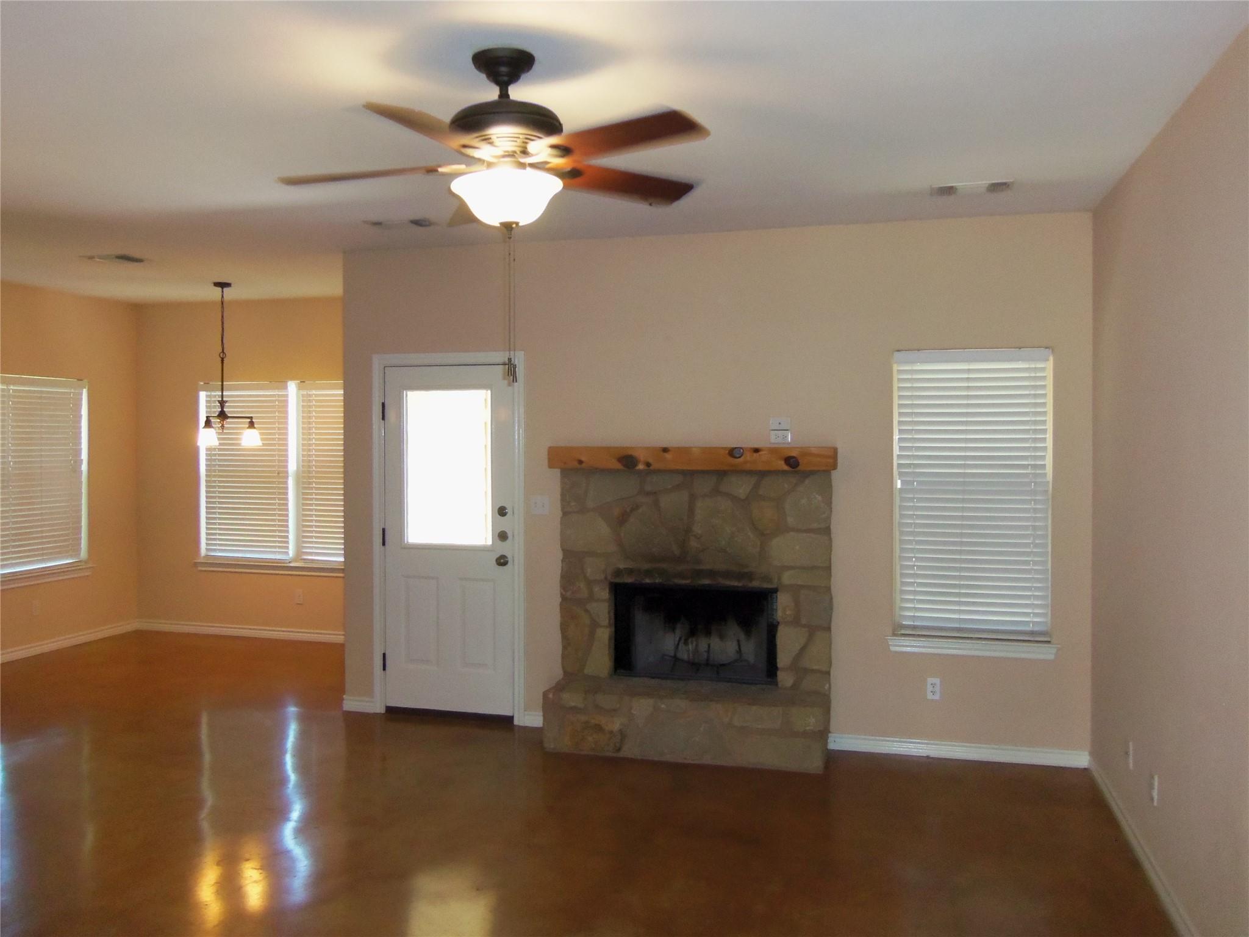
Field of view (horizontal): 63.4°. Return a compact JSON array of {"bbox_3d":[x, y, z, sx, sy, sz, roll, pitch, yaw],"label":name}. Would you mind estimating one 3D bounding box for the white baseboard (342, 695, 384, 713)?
[{"bbox_3d":[-1.576,1.411,6.057,0.228,0.079,0.015,1,2,16],"label":"white baseboard"}]

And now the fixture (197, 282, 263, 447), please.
[{"bbox_3d":[-2.863,-0.746,7.324,0.460,1.171,0.490,-1,2,-21],"label":"fixture"}]

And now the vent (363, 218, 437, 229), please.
[{"bbox_3d":[-1.162,-1.257,5.205,0.350,0.018,0.180,1,2,16],"label":"vent"}]

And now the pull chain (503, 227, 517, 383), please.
[{"bbox_3d":[-0.329,-0.485,2.972,0.032,0.466,0.030,1,2,16],"label":"pull chain"}]

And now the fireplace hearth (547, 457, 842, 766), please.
[{"bbox_3d":[0.339,0.738,5.288,1.464,1.480,0.432,1,2,16],"label":"fireplace hearth"}]

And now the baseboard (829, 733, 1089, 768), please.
[{"bbox_3d":[1.686,1.446,5.150,1.255,0.079,0.015,1,2,16],"label":"baseboard"}]

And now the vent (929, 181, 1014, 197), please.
[{"bbox_3d":[1.524,-1.228,4.449,0.350,0.018,0.180,1,2,16],"label":"vent"}]

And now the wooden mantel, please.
[{"bbox_3d":[0.354,-0.056,5.356,1.519,0.119,0.250,1,2,16],"label":"wooden mantel"}]

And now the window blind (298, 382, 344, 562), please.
[{"bbox_3d":[-2.228,0.037,8.044,0.854,1.444,0.060,1,2,16],"label":"window blind"}]

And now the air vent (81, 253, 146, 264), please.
[{"bbox_3d":[-3.153,-1.293,6.257,0.350,0.018,0.180,1,2,16],"label":"air vent"}]

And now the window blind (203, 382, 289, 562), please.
[{"bbox_3d":[-3.116,0.032,8.291,0.854,1.470,0.060,1,2,16],"label":"window blind"}]

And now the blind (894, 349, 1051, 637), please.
[{"bbox_3d":[1.757,0.126,5.127,0.750,1.456,0.060,1,2,16],"label":"blind"}]

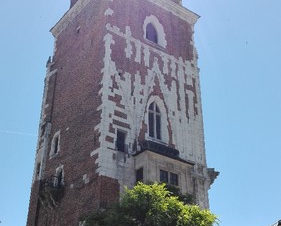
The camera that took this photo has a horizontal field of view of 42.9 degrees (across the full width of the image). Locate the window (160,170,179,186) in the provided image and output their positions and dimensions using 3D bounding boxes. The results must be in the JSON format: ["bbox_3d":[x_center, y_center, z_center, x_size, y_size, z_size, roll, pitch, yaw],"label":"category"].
[{"bbox_3d":[2.743,6.088,33.624,2.200,1.400,0.300,21,-37,-31],"label":"window"}]

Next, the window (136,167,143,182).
[{"bbox_3d":[-0.034,5.442,31.584,0.250,1.070,0.850,19,-33,-34],"label":"window"}]

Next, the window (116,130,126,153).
[{"bbox_3d":[-1.780,2.530,32.564,1.070,1.880,0.350,19,-33,-34],"label":"window"}]

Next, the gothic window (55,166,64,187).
[{"bbox_3d":[-7.973,6.264,35.792,0.400,2.060,1.600,19,-33,-34],"label":"gothic window"}]

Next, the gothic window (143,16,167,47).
[{"bbox_3d":[1.824,-10.303,44.856,3.300,4.300,0.400,21,-37,-31],"label":"gothic window"}]

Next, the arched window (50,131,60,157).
[{"bbox_3d":[-9.076,3.294,38.799,0.400,2.740,1.700,19,-33,-34],"label":"arched window"}]

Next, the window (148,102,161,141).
[{"bbox_3d":[1.327,0.666,36.287,1.500,4.060,0.400,19,-33,-34],"label":"window"}]

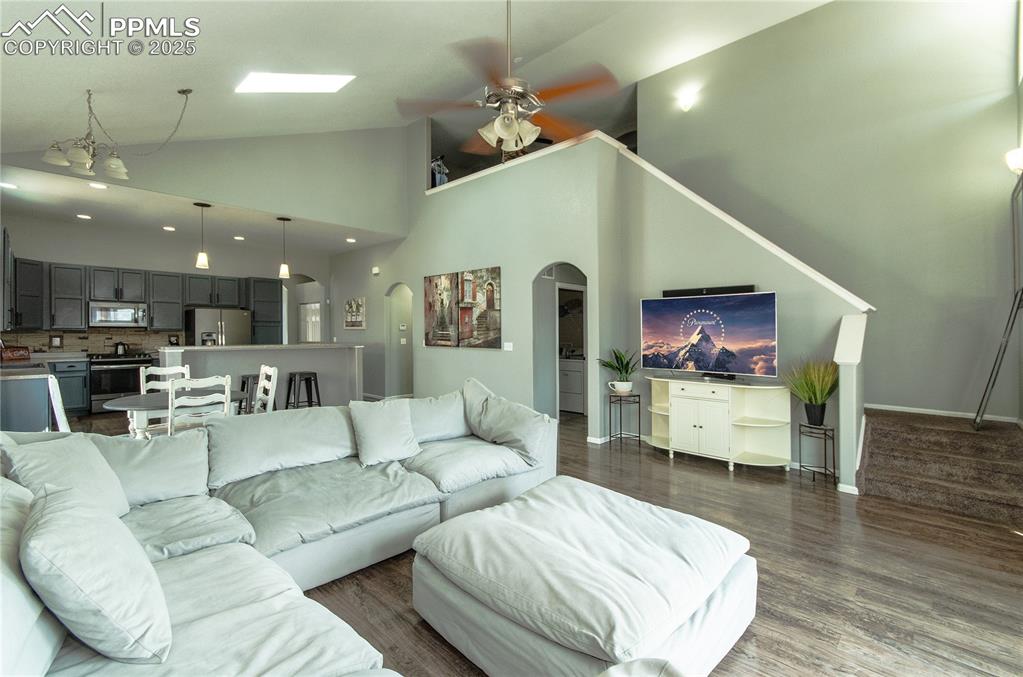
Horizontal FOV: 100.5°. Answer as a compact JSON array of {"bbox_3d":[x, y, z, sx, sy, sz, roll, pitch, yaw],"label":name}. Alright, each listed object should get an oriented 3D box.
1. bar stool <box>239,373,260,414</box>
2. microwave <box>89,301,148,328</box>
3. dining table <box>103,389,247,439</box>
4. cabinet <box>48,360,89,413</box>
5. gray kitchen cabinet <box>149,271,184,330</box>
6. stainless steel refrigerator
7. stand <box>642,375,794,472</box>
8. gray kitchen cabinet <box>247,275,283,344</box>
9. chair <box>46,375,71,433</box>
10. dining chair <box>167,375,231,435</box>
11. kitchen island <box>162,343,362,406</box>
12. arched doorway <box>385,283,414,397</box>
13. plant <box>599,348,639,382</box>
[{"bbox_3d":[-3.367,0.871,5.622,0.420,0.760,0.420,0,1,42],"label":"bar stool"},{"bbox_3d":[-6.832,-0.396,7.391,0.400,0.415,0.745,0,1,42],"label":"microwave"},{"bbox_3d":[-2.809,0.893,3.618,1.250,0.760,0.930,0,1,42],"label":"dining table"},{"bbox_3d":[-7.143,0.797,6.871,0.610,0.890,0.440,0,1,42],"label":"cabinet"},{"bbox_3d":[-6.460,-0.679,7.938,0.340,1.060,0.500,1,1,42],"label":"gray kitchen cabinet"},{"bbox_3d":[-5.771,0.348,8.376,0.780,1.780,0.920,1,1,42],"label":"stainless steel refrigerator"},{"bbox_3d":[2.036,0.863,4.476,1.480,0.840,0.440,1,1,42],"label":"stand"},{"bbox_3d":[-5.260,-0.012,8.977,0.610,2.450,0.605,0,1,42],"label":"gray kitchen cabinet"},{"bbox_3d":[-3.399,0.785,3.469,0.450,1.000,0.530,1,1,42],"label":"chair"},{"bbox_3d":[-2.455,0.788,3.310,0.530,1.000,0.450,1,1,42],"label":"dining chair"},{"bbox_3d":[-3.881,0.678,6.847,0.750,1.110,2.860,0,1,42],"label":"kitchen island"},{"bbox_3d":[-2.062,0.111,7.994,0.910,2.270,0.150,1,1,42],"label":"arched doorway"},{"bbox_3d":[1.264,0.317,5.000,0.440,0.410,0.420,1,1,42],"label":"plant"}]

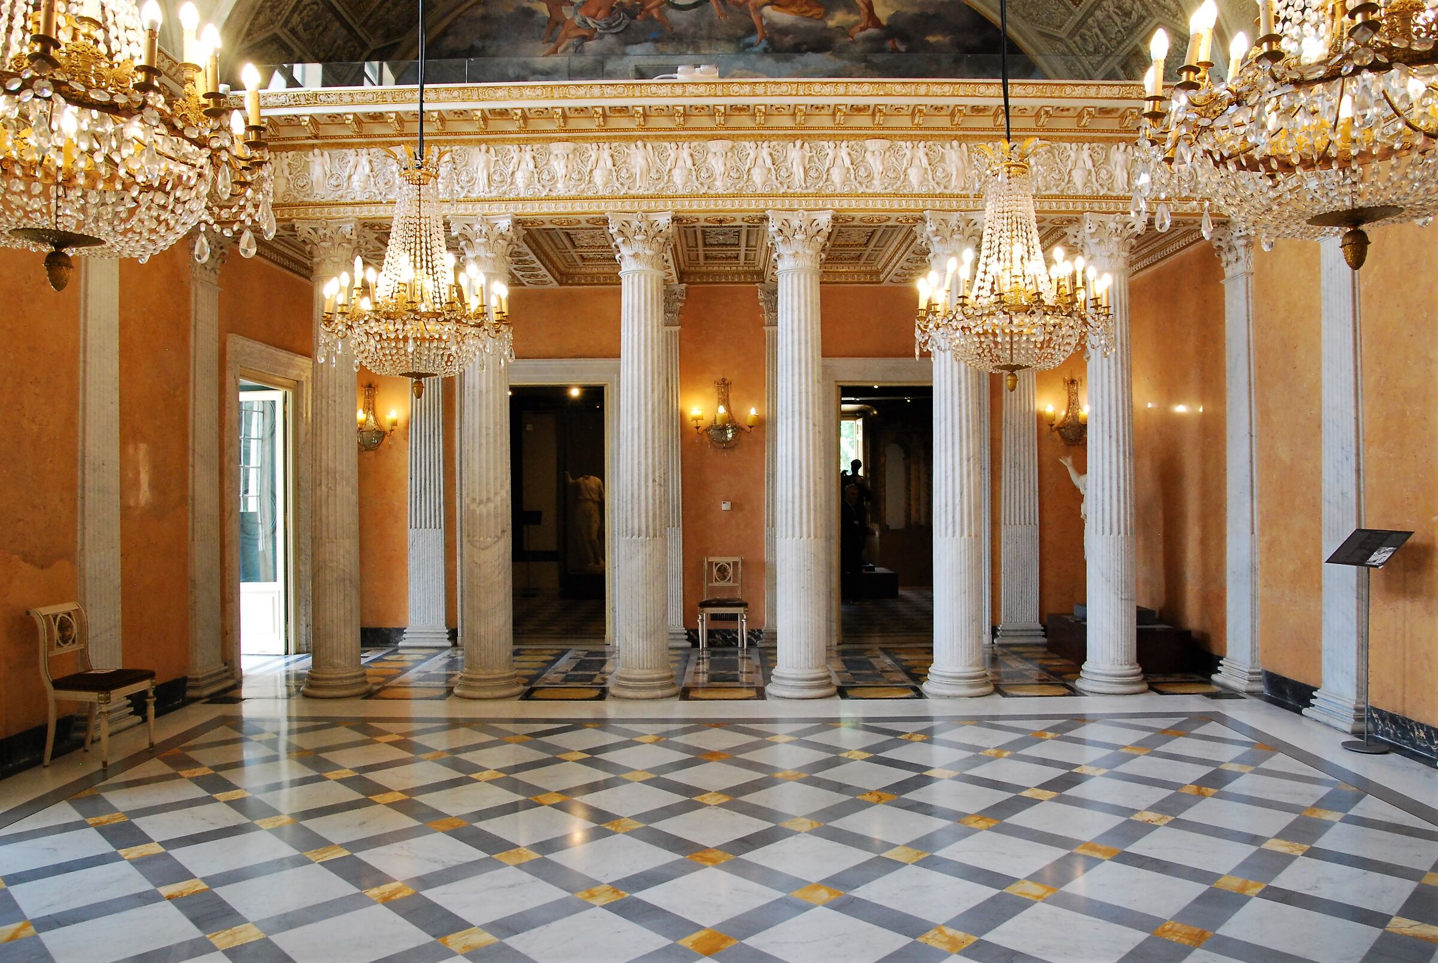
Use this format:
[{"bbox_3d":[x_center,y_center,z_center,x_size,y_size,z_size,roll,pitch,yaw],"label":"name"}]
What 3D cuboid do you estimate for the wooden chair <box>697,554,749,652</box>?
[{"bbox_3d":[0.046,1.195,9.328,0.473,0.894,0.469,0,0,0],"label":"wooden chair"}]

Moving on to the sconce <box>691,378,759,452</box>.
[{"bbox_3d":[0.052,-0.688,9.726,0.690,0.740,0.360,0,-1,0],"label":"sconce"}]

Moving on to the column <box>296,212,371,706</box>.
[{"bbox_3d":[-3.076,-0.182,7.654,0.570,3.720,0.570,0,-1,0],"label":"column"}]

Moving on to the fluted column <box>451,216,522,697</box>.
[{"bbox_3d":[-1.795,-0.183,7.456,0.550,3.645,0.550,0,0,0],"label":"fluted column"}]

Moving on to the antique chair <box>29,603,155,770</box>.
[{"bbox_3d":[-3.674,1.177,5.626,0.525,0.920,0.490,0,-1,0],"label":"antique chair"}]

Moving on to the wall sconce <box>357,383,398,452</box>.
[{"bbox_3d":[-3.462,-0.646,9.450,0.650,0.671,0.300,0,0,0],"label":"wall sconce"}]

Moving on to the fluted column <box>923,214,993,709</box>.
[{"bbox_3d":[1.841,-0.207,7.437,0.550,3.645,0.550,0,0,0],"label":"fluted column"}]

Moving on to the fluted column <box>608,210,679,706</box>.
[{"bbox_3d":[-0.585,-0.191,7.449,0.550,3.645,0.550,0,0,0],"label":"fluted column"}]

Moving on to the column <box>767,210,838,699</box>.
[{"bbox_3d":[0.629,-0.199,7.443,0.550,3.645,0.550,0,0,0],"label":"column"}]

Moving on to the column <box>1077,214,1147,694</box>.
[{"bbox_3d":[3.102,-0.222,7.611,0.560,3.720,0.560,0,-1,0],"label":"column"}]

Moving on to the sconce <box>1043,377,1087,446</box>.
[{"bbox_3d":[3.593,-0.719,9.702,0.680,0.740,0.360,0,-1,0],"label":"sconce"}]

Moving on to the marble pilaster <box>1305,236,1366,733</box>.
[{"bbox_3d":[4.025,-0.189,6.308,0.150,3.640,0.590,0,-1,0],"label":"marble pilaster"}]

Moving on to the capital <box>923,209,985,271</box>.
[{"bbox_3d":[1.831,-1.816,7.449,0.503,0.427,0.503,0,0,0],"label":"capital"}]

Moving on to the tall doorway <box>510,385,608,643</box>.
[{"bbox_3d":[-1.775,0.351,9.970,1.220,2.680,0.250,0,-1,0],"label":"tall doorway"}]

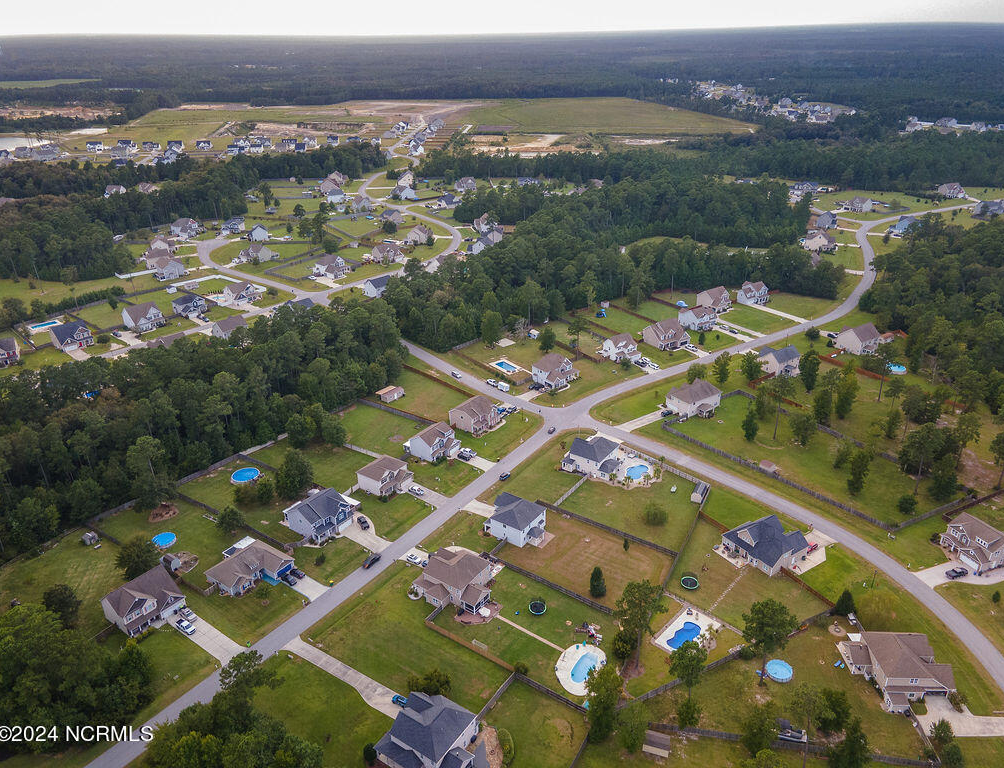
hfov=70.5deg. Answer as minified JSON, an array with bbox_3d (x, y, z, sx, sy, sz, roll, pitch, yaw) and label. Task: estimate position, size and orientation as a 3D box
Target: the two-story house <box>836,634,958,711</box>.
[{"bbox_3d":[81.730,56.930,144.020,18.440,8.100,16.110,-1,27,0],"label":"two-story house"}]

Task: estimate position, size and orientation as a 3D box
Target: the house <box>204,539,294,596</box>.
[{"bbox_3d":[-65.016,46.389,182.435,15.400,6.500,16.300,17,31,31],"label":"house"}]

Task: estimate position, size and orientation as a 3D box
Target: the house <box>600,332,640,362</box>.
[{"bbox_3d":[51.443,-15.636,302.071,11.500,8.800,14.300,-20,32,-33],"label":"house"}]

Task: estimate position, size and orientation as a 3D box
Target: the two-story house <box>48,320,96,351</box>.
[{"bbox_3d":[-187.490,-21.310,309.920,12.900,9.200,12.800,21,34,37],"label":"two-story house"}]

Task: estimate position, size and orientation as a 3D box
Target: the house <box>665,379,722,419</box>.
[{"bbox_3d":[69.530,4.520,251.990,16.800,8.600,13.200,-18,31,-30],"label":"house"}]

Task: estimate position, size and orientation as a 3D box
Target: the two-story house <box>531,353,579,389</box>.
[{"bbox_3d":[20.910,-5.960,269.810,14.490,9.120,11.040,-22,34,-36],"label":"two-story house"}]

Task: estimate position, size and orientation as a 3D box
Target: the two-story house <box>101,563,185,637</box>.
[{"bbox_3d":[-84.420,49.850,166.450,11.800,7.900,13.700,19,33,34],"label":"two-story house"}]

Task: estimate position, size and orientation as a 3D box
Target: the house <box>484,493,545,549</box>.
[{"bbox_3d":[4.434,37.262,197.020,15.500,8.300,12.200,17,31,31],"label":"house"}]

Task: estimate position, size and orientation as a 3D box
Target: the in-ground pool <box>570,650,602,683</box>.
[{"bbox_3d":[18.368,62.775,156.051,4.300,1.500,9.300,17,31,31],"label":"in-ground pool"}]

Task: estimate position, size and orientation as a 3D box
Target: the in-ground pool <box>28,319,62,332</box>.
[{"bbox_3d":[-214.950,-26.990,333.750,5.200,1.500,11.800,22,34,38],"label":"in-ground pool"}]

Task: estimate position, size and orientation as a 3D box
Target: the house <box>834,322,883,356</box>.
[{"bbox_3d":[149.380,-19.890,297.090,13.500,9.900,13.000,-18,31,-31],"label":"house"}]

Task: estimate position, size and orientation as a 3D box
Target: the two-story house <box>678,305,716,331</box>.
[{"bbox_3d":[88.220,-30.310,317.480,12.660,8.210,11.550,-16,31,-28],"label":"two-story house"}]

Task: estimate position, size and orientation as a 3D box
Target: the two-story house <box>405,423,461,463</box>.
[{"bbox_3d":[-22.060,17.550,225.180,13.880,8.210,11.550,19,33,34],"label":"two-story house"}]

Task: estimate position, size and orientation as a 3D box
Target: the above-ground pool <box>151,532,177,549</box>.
[{"bbox_3d":[-92.809,43.299,195.313,6.200,1.300,6.200,-1,26,0],"label":"above-ground pool"}]

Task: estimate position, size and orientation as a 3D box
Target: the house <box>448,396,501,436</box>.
[{"bbox_3d":[-9.160,9.630,244.930,12.400,7.700,12.700,17,31,31],"label":"house"}]

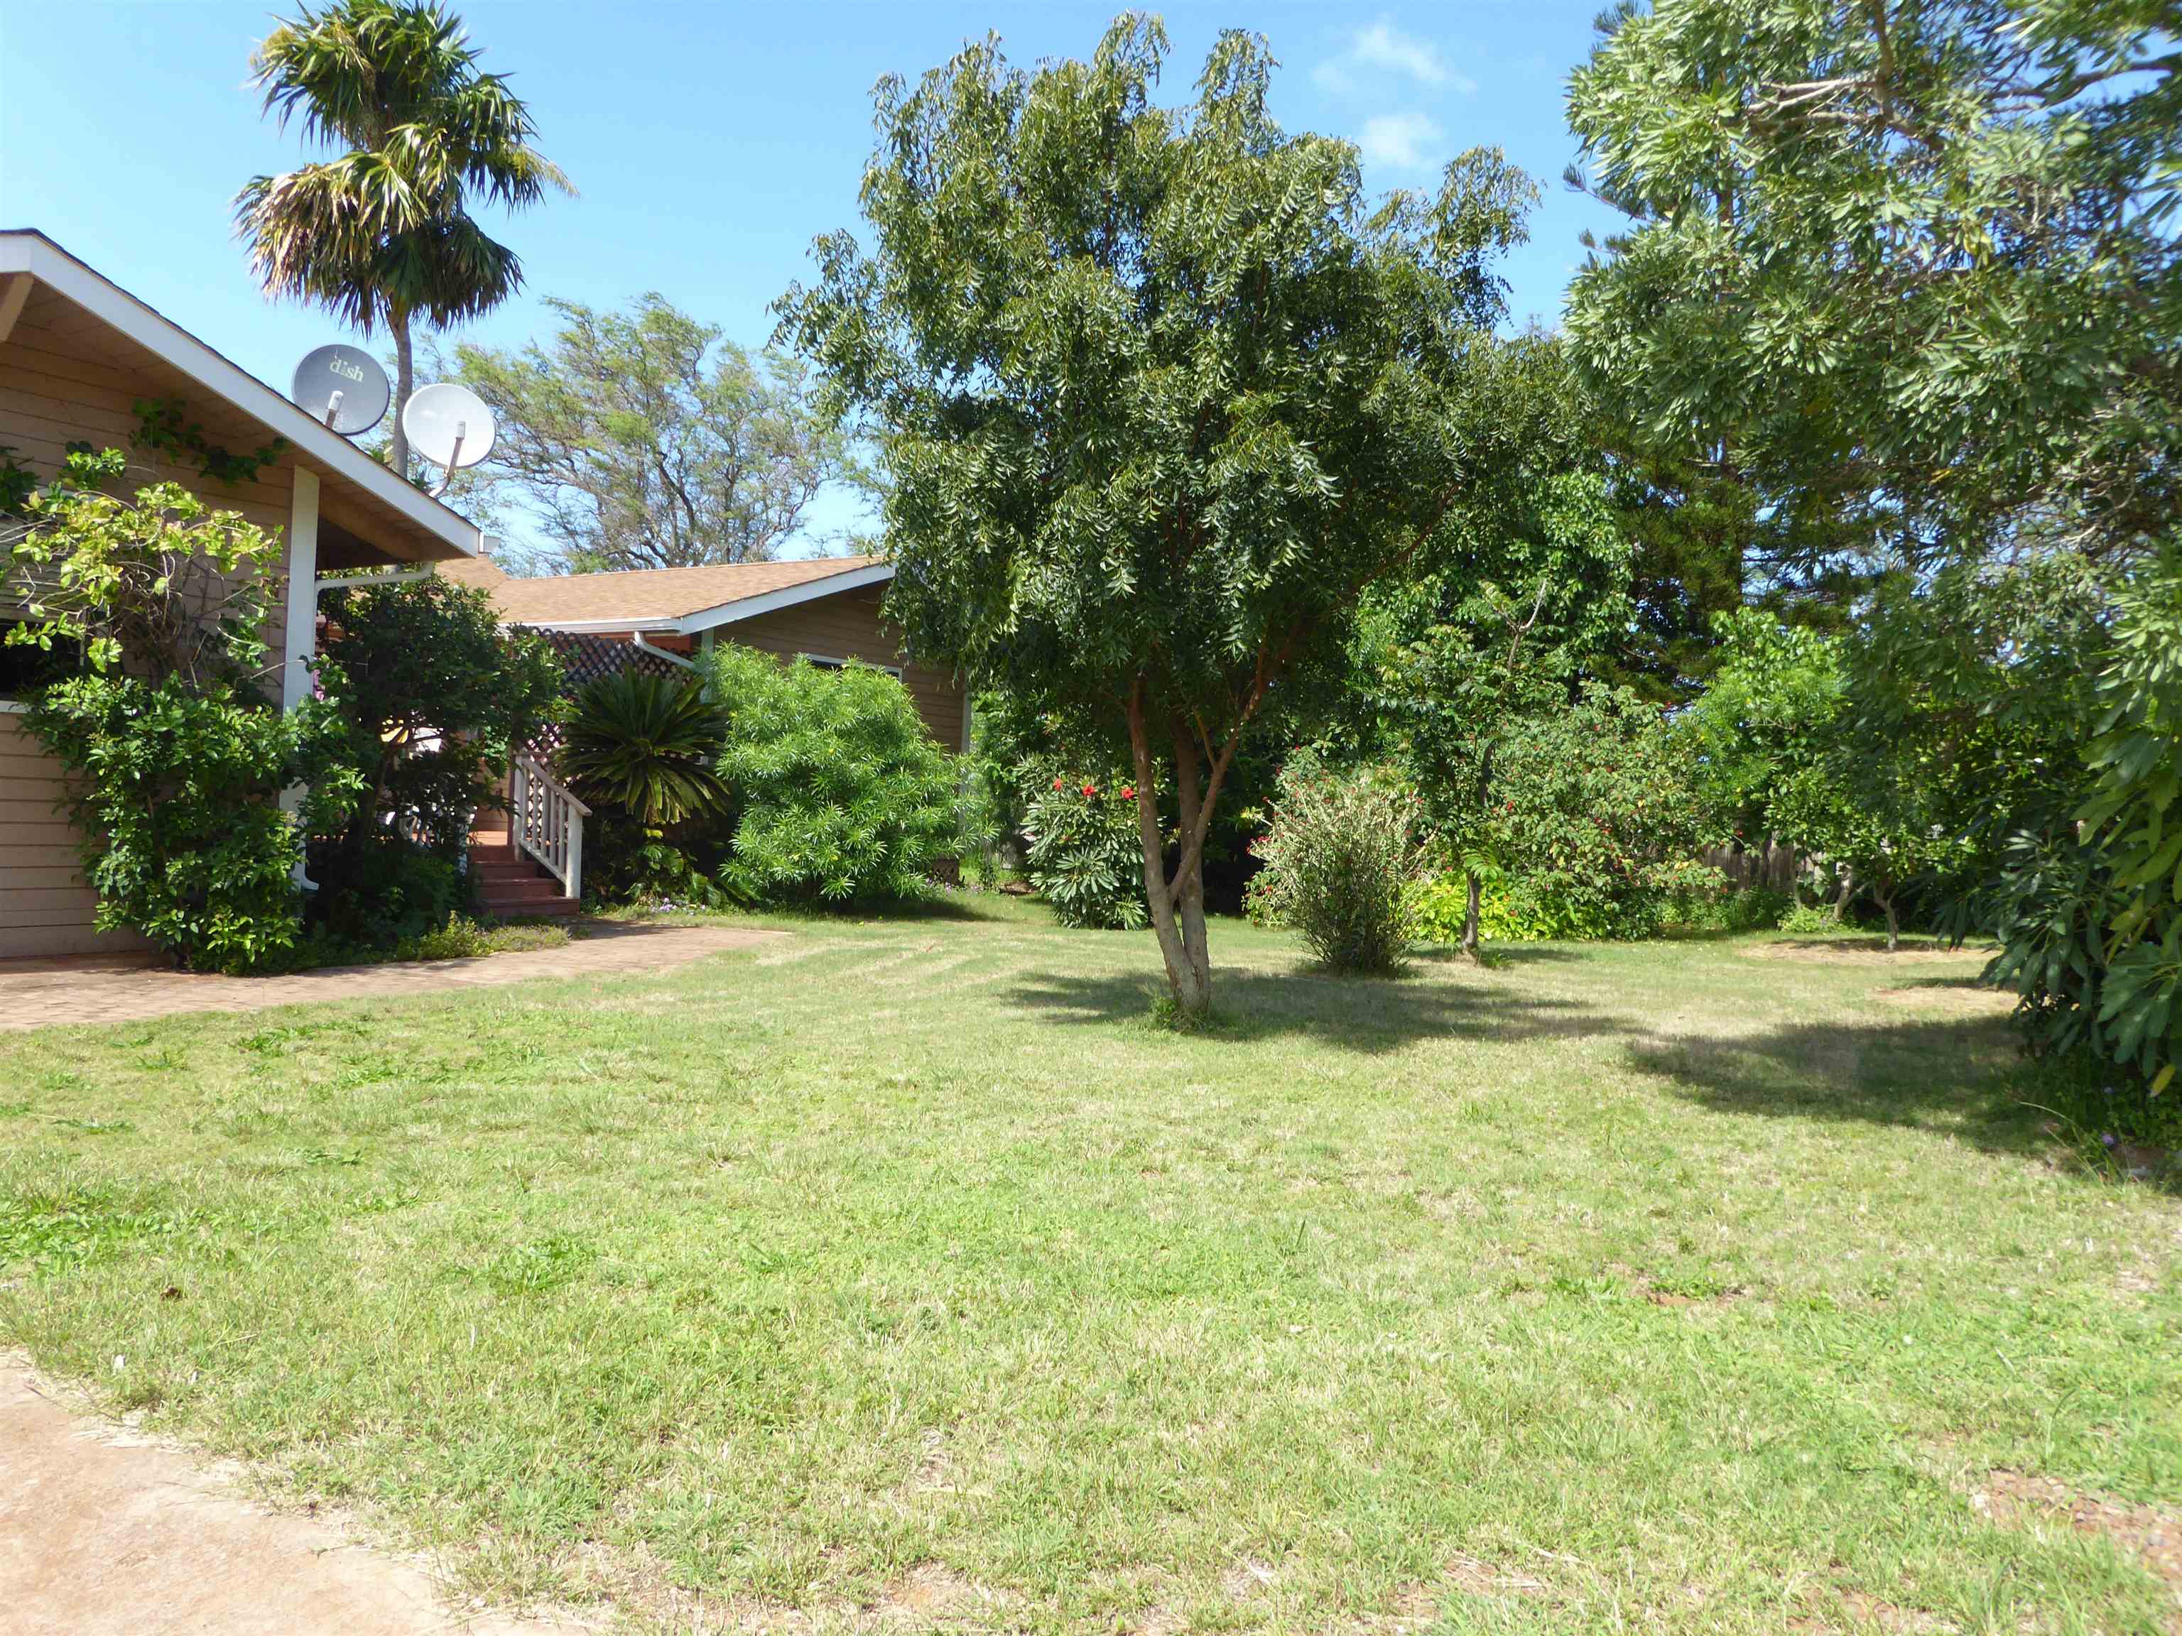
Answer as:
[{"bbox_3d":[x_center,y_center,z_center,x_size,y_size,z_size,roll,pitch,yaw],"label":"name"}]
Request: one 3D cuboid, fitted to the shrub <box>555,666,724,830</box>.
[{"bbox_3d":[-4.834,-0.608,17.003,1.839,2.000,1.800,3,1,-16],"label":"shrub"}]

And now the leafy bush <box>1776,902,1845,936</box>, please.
[{"bbox_3d":[9.952,1.403,21.800,0.967,0.471,0.800,3,1,25],"label":"leafy bush"}]

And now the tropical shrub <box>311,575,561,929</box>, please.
[{"bbox_3d":[-5.725,-0.672,13.800,2.209,2.907,2.000,3,1,-23],"label":"tropical shrub"}]

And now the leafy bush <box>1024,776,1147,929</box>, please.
[{"bbox_3d":[-0.045,0.360,17.200,1.377,1.629,1.300,3,1,0],"label":"leafy bush"}]

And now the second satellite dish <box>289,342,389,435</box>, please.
[{"bbox_3d":[-5.775,-3.284,12.157,0.750,0.780,0.450,2,-10,-37],"label":"second satellite dish"}]

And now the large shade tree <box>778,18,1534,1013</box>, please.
[{"bbox_3d":[0.448,-2.093,10.900,5.224,6.876,4.800,3,1,2],"label":"large shade tree"}]

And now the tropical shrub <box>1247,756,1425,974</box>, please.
[{"bbox_3d":[2.206,0.395,14.199,1.598,1.908,1.450,3,1,9],"label":"tropical shrub"}]

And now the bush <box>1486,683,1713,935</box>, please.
[{"bbox_3d":[6.482,-0.128,19.999,2.813,3.179,2.500,3,1,18],"label":"bush"}]

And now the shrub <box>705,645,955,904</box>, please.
[{"bbox_3d":[-3.062,-0.519,18.500,2.942,3.019,2.700,3,1,-9],"label":"shrub"}]

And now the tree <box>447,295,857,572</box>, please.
[{"bbox_3d":[-9.021,-5.114,32.051,8.793,11.060,8.000,3,1,-16],"label":"tree"}]

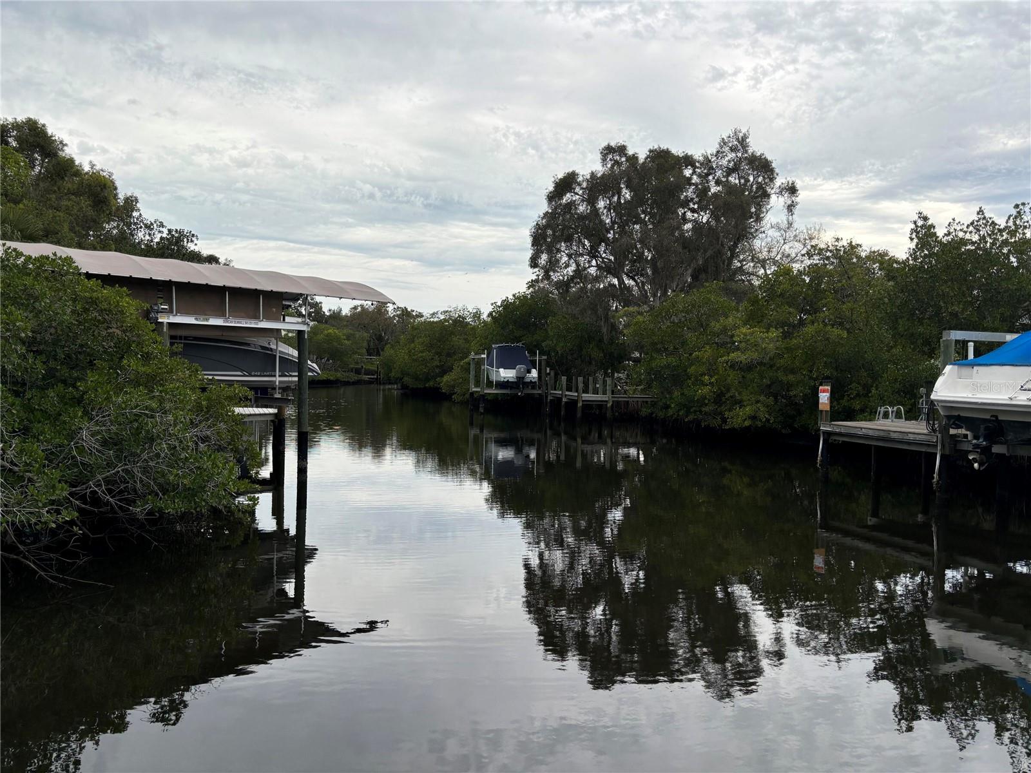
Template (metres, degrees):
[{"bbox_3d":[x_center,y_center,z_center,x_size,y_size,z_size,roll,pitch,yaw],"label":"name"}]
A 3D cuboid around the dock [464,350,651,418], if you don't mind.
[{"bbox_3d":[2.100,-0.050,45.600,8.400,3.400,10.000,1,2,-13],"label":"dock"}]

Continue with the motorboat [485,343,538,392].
[{"bbox_3d":[-0.380,-1.200,48.000,2.600,3.050,7.200,1,2,-11],"label":"motorboat"}]

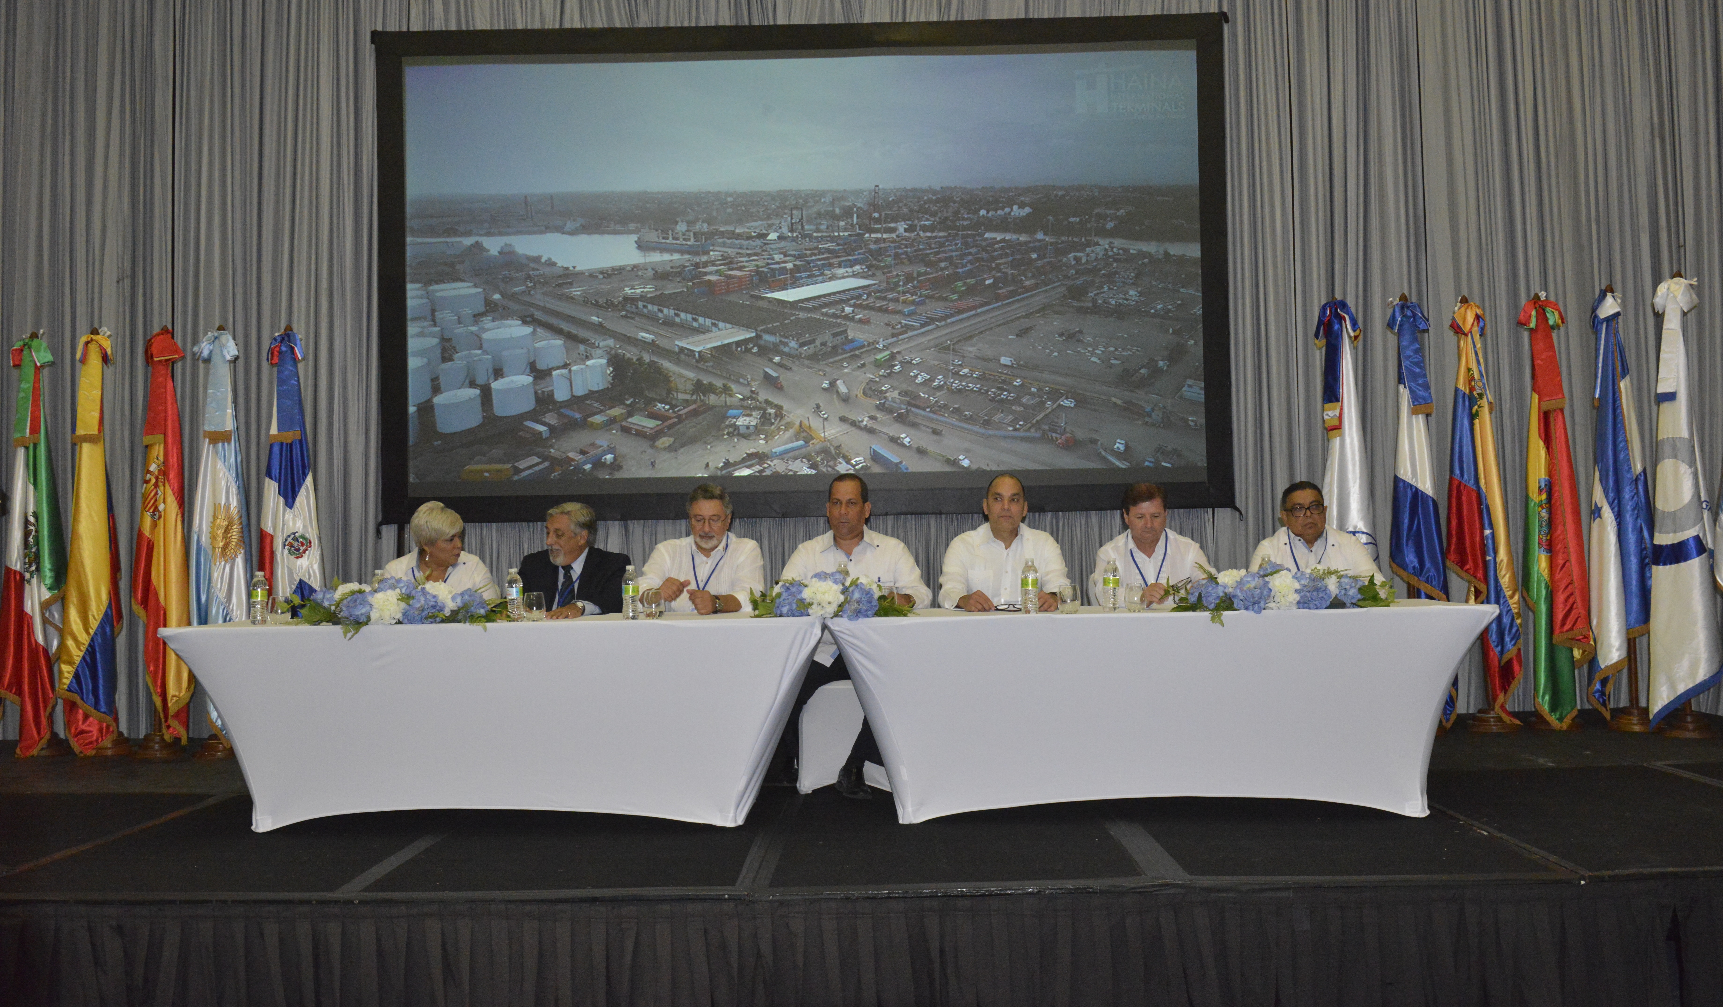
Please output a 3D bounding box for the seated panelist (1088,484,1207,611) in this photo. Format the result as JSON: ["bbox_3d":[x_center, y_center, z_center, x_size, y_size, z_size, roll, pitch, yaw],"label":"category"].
[{"bbox_3d":[1.213,0.536,5.535,0.550,1.254,0.800,-1,-2,1],"label":"seated panelist"}]

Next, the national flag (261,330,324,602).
[{"bbox_3d":[-2.940,0.150,6.932,0.343,2.126,0.280,-1,-2,1],"label":"national flag"}]

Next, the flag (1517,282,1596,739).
[{"bbox_3d":[3.629,0.032,7.004,0.380,2.265,0.300,-1,-2,1],"label":"flag"}]

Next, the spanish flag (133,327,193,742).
[{"bbox_3d":[-3.708,0.162,7.115,0.320,2.201,0.300,-1,-2,1],"label":"spanish flag"}]

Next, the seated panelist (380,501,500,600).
[{"bbox_3d":[-1.782,0.606,5.658,0.530,1.246,0.780,-1,-2,-11],"label":"seated panelist"}]

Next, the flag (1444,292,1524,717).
[{"bbox_3d":[3.261,0.025,7.014,0.380,2.212,0.300,-1,-2,1],"label":"flag"}]

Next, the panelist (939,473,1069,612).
[{"bbox_3d":[0.602,0.522,5.551,0.560,1.308,0.800,-1,-2,1],"label":"panelist"}]

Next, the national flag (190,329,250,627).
[{"bbox_3d":[-3.332,0.164,6.958,0.324,2.162,0.270,-1,-2,1],"label":"national flag"}]

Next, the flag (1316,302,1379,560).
[{"bbox_3d":[2.487,0.031,6.879,0.349,2.165,0.280,-1,-2,1],"label":"flag"}]

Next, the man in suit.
[{"bbox_3d":[-1.208,0.602,5.644,0.560,1.228,0.800,-2,-2,16],"label":"man in suit"}]

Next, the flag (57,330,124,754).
[{"bbox_3d":[-4.066,0.185,7.071,0.358,2.221,0.280,-1,-2,1],"label":"flag"}]

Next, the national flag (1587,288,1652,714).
[{"bbox_3d":[3.850,-0.024,6.827,0.332,2.163,0.280,-1,-2,1],"label":"national flag"}]

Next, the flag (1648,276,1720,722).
[{"bbox_3d":[4.063,-0.038,6.633,0.368,2.207,0.300,-1,-2,1],"label":"flag"}]

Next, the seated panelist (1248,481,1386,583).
[{"bbox_3d":[1.908,0.525,5.518,0.590,1.247,0.800,-1,-2,1],"label":"seated panelist"}]

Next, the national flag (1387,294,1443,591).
[{"bbox_3d":[2.853,0.031,6.873,0.342,2.190,0.280,-1,-2,1],"label":"national flag"}]

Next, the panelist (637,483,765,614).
[{"bbox_3d":[-0.663,0.553,5.608,0.540,1.287,0.720,-1,-2,6],"label":"panelist"}]

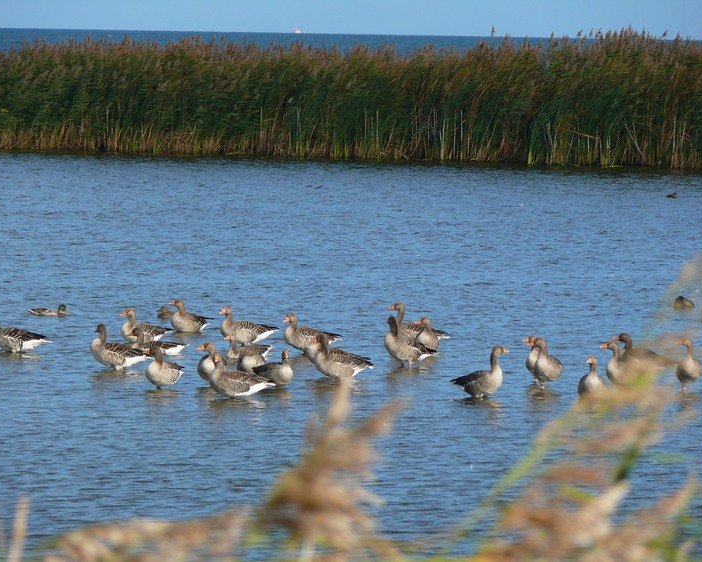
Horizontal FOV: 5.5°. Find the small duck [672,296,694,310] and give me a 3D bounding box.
[{"bbox_3d":[4.436,0.307,97.000,0.340,0.200,0.190,-1,2,-37],"label":"small duck"}]

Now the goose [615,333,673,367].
[{"bbox_3d":[3.156,0.836,78.000,0.690,0.550,0.260,1,2,-3],"label":"goose"}]

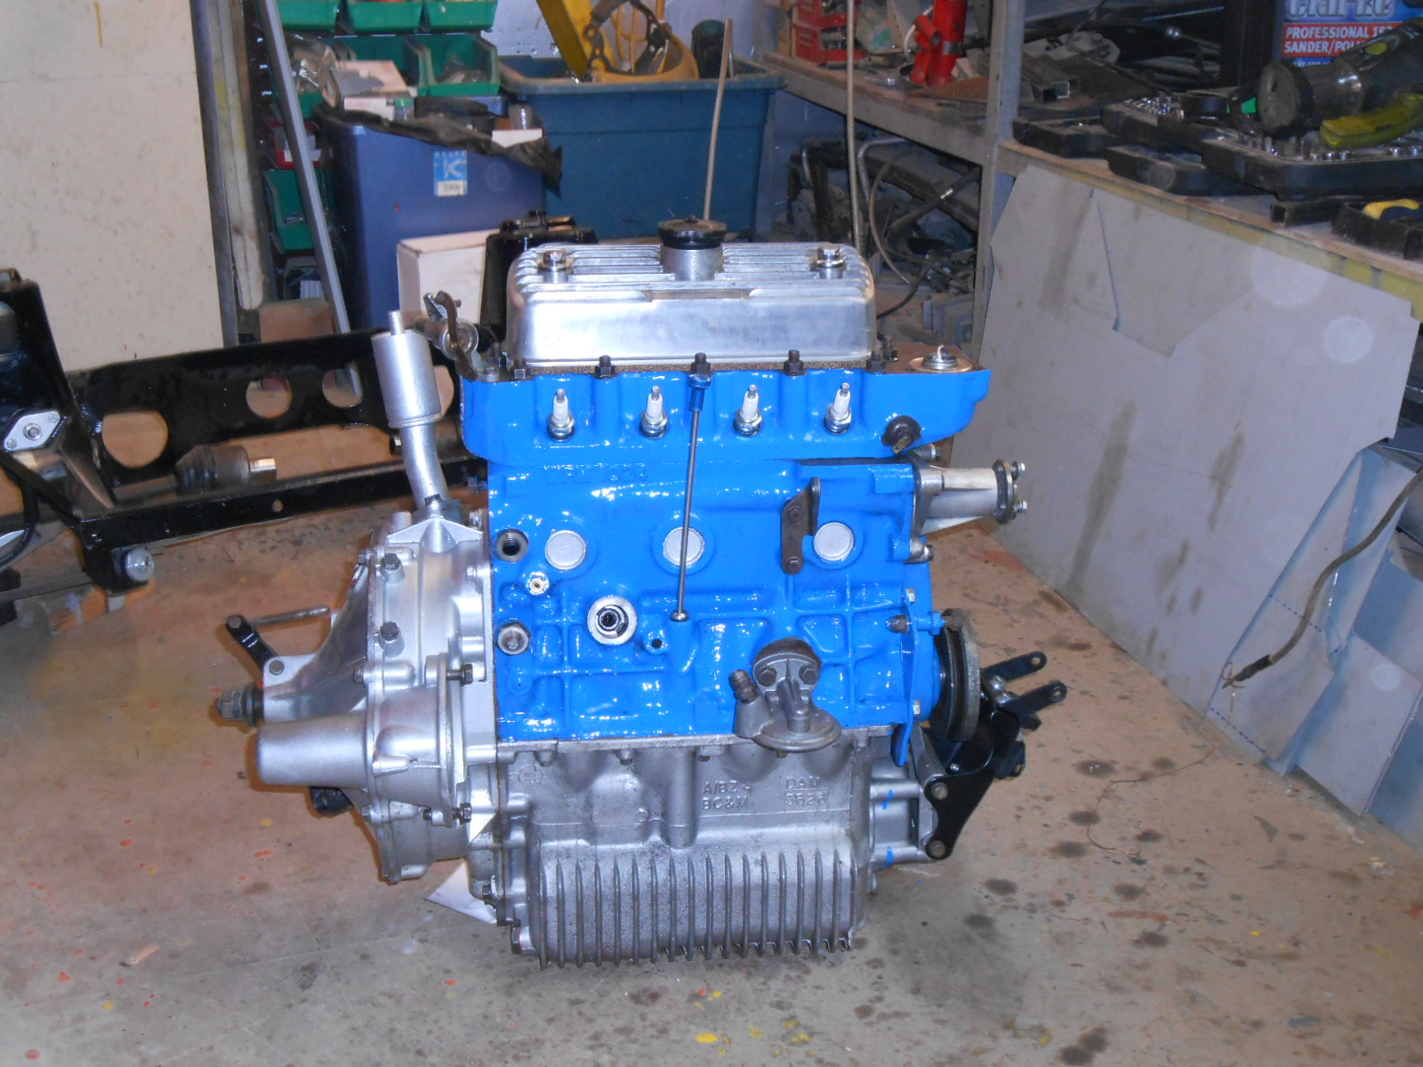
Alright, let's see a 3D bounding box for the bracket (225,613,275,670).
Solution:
[{"bbox_3d":[-0.412,0.099,1.629,0.020,0.070,0.022,-34,20,6],"label":"bracket"}]

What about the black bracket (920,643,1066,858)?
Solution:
[{"bbox_3d":[0.264,0.221,1.761,0.140,0.165,0.110,-2,20,-6],"label":"black bracket"}]

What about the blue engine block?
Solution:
[{"bbox_3d":[0.004,-0.012,1.628,0.437,0.310,0.210,-2,20,-6],"label":"blue engine block"}]

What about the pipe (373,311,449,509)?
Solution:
[{"bbox_3d":[-0.251,-0.101,1.522,0.052,0.170,0.050,-9,21,-4],"label":"pipe"}]

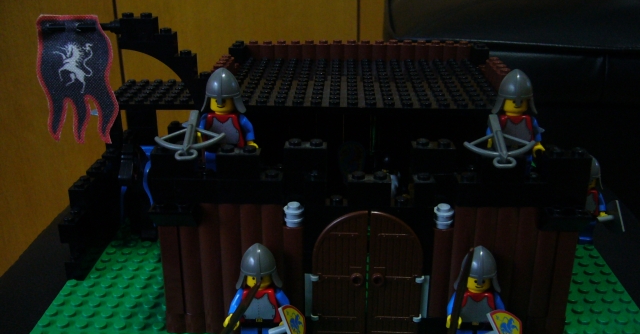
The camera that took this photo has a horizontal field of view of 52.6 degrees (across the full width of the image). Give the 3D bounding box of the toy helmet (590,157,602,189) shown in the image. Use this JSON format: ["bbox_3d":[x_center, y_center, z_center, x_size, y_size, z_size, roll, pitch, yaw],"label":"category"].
[{"bbox_3d":[0.133,0.003,0.322,0.017,0.018,0.016,1,20,1],"label":"toy helmet"}]

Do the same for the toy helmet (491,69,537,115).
[{"bbox_3d":[0.073,-0.028,0.243,0.017,0.018,0.016,1,20,1],"label":"toy helmet"}]

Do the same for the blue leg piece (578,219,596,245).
[{"bbox_3d":[0.136,0.032,0.332,0.008,0.013,0.009,1,20,1],"label":"blue leg piece"}]

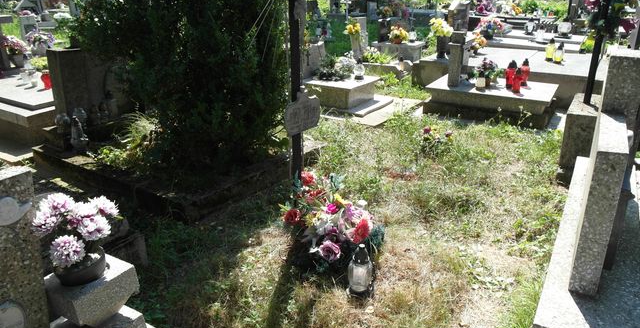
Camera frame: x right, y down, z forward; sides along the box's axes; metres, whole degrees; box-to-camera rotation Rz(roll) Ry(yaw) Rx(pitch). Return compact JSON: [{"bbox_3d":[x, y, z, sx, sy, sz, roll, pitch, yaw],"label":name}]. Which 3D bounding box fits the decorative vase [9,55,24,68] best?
[{"bbox_3d":[-4.091,-1.400,6.000,0.200,0.200,0.200,0,22,0],"label":"decorative vase"}]

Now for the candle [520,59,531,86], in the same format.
[{"bbox_3d":[2.490,-1.108,5.371,0.110,0.304,0.110,10,25,23],"label":"candle"}]

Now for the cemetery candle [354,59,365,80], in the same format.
[{"bbox_3d":[0.503,-1.203,5.650,0.140,0.280,0.140,2,21,5],"label":"cemetery candle"}]

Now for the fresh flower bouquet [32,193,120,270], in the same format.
[{"bbox_3d":[-0.947,0.262,1.725,0.310,0.250,0.270,-14,26,-30],"label":"fresh flower bouquet"}]

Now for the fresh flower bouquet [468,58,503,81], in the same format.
[{"bbox_3d":[1.958,-1.106,5.250,0.390,0.260,0.340,7,22,19],"label":"fresh flower bouquet"}]

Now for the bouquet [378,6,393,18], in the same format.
[{"bbox_3d":[1.329,-3.073,9.000,0.270,0.260,0.250,3,21,8],"label":"bouquet"}]

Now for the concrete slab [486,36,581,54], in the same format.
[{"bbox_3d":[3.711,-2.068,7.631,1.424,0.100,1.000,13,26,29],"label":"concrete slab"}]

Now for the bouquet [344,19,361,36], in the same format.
[{"bbox_3d":[0.542,-2.276,7.400,0.270,0.310,0.250,1,21,4],"label":"bouquet"}]

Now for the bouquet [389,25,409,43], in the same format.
[{"bbox_3d":[1.451,-2.412,8.200,0.360,0.320,0.340,0,22,0],"label":"bouquet"}]

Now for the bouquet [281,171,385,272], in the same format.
[{"bbox_3d":[0.078,0.351,2.575,0.550,0.340,0.550,1,23,2],"label":"bouquet"}]

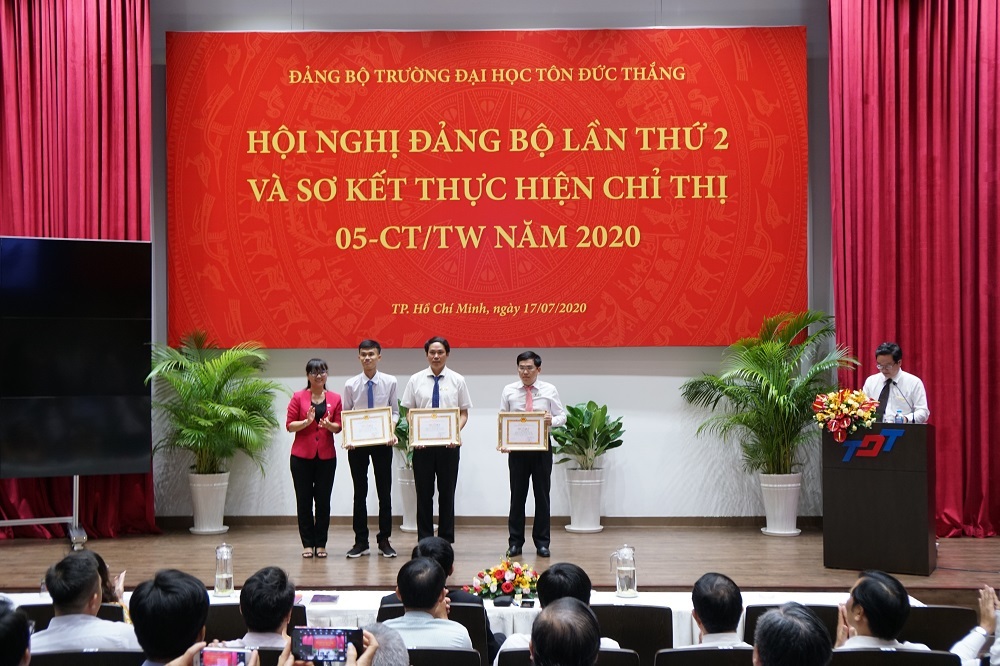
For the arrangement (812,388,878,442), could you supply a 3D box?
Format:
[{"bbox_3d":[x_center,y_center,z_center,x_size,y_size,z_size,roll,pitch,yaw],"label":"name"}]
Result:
[{"bbox_3d":[2.619,0.625,8.840,0.460,0.410,0.340,-1,-1,27],"label":"arrangement"}]

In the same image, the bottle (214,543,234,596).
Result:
[{"bbox_3d":[-1.498,1.283,6.342,0.105,0.285,0.140,0,-2,-16],"label":"bottle"}]

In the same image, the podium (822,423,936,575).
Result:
[{"bbox_3d":[2.845,1.212,8.741,0.740,1.090,0.400,-1,-2,27],"label":"podium"}]

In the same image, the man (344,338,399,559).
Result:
[{"bbox_3d":[-1.046,0.917,9.372,0.460,1.730,0.420,0,-1,-2],"label":"man"}]

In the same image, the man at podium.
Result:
[{"bbox_3d":[3.135,0.929,9.220,0.510,1.710,0.400,-1,-1,27],"label":"man at podium"}]

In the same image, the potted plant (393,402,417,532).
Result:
[{"bbox_3d":[-0.742,1.223,10.680,0.680,1.190,0.620,0,-1,0],"label":"potted plant"}]

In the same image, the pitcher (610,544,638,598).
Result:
[{"bbox_3d":[0.636,1.214,5.960,0.143,0.265,0.108,0,-1,0],"label":"pitcher"}]

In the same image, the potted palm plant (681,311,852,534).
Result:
[{"bbox_3d":[2.425,0.804,10.417,1.530,2.000,1.250,0,-1,1],"label":"potted palm plant"}]

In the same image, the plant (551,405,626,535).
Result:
[{"bbox_3d":[0.804,1.215,10.650,0.700,1.190,0.640,0,-1,0],"label":"plant"}]

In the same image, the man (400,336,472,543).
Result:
[{"bbox_3d":[-0.516,0.905,9.351,0.560,1.750,0.420,0,-1,-1],"label":"man"}]

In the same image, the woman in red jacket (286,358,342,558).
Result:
[{"bbox_3d":[-1.494,0.992,9.371,0.450,1.580,0.380,0,-1,-10],"label":"woman in red jacket"}]

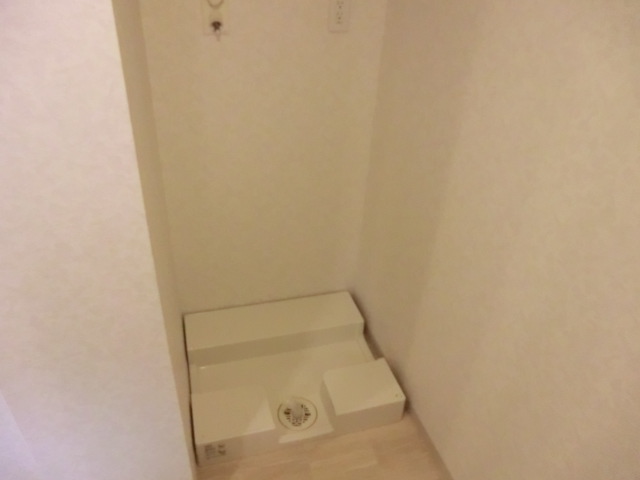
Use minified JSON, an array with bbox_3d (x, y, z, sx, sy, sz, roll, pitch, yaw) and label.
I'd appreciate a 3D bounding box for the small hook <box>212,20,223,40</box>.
[{"bbox_3d":[-0.319,-0.652,1.381,0.027,0.054,0.035,-7,33,-15],"label":"small hook"}]

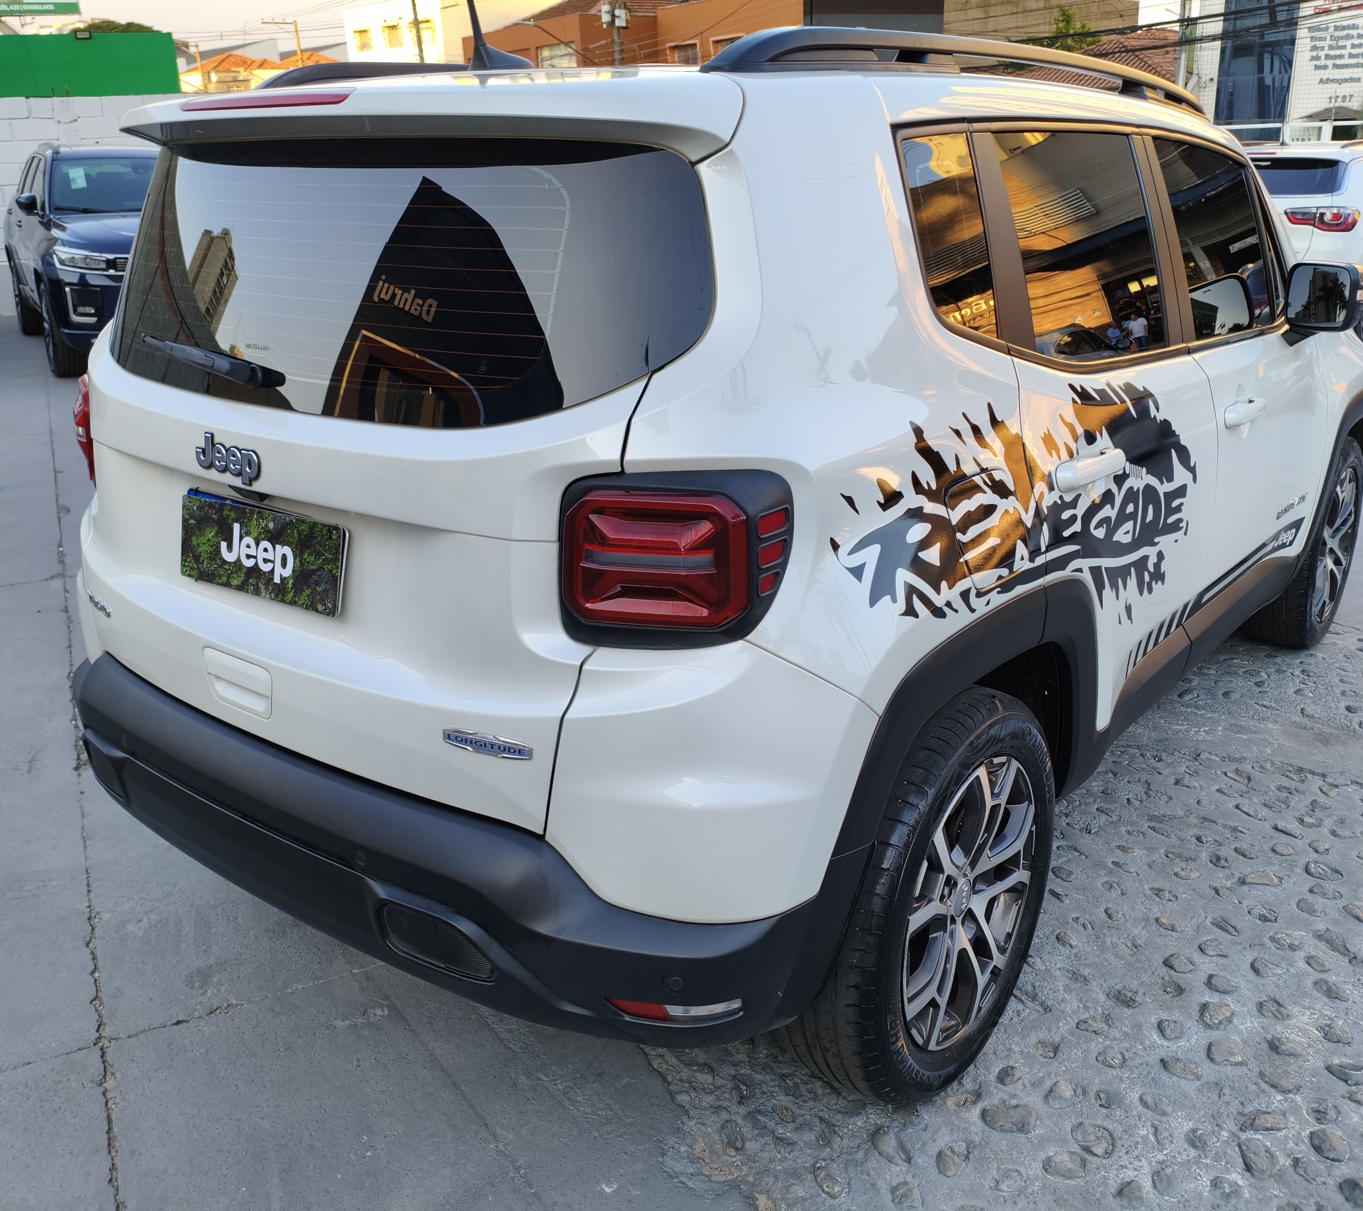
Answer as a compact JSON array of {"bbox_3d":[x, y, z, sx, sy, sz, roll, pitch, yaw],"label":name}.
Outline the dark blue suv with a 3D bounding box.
[{"bbox_3d":[-4.543,-3.003,10.189,1.900,1.680,4.720,-12,22,-29],"label":"dark blue suv"}]

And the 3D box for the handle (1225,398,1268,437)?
[{"bbox_3d":[1.278,-0.426,2.741,0.055,0.052,0.215,13,23,37],"label":"handle"}]

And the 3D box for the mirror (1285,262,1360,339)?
[{"bbox_3d":[1.544,-0.736,2.920,0.185,0.170,0.130,11,23,34],"label":"mirror"}]

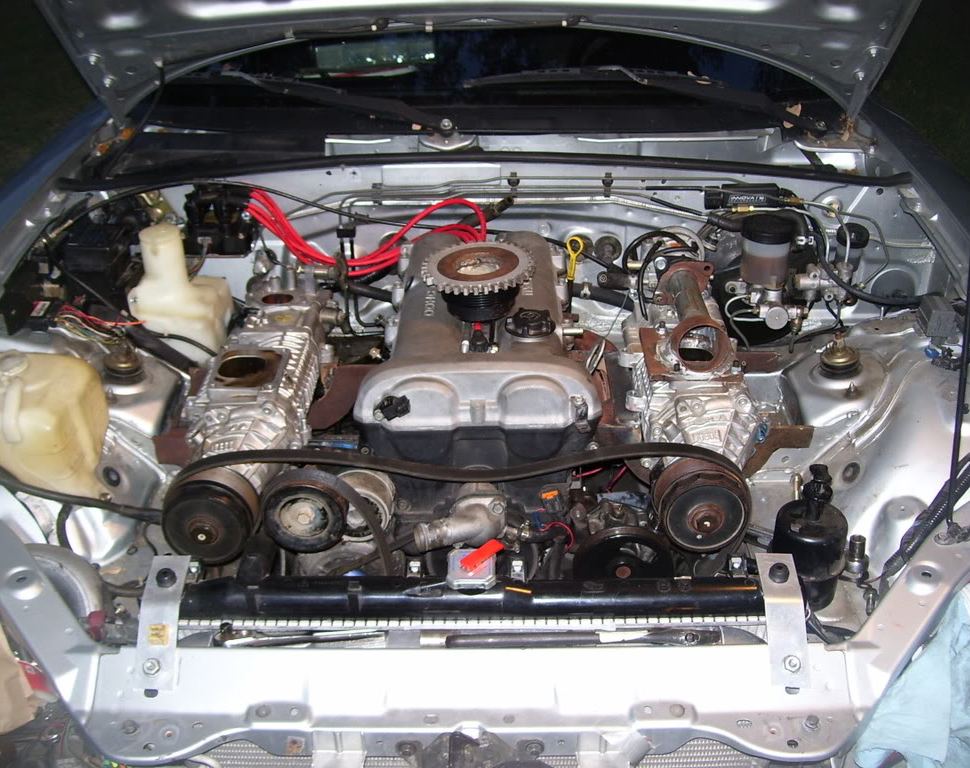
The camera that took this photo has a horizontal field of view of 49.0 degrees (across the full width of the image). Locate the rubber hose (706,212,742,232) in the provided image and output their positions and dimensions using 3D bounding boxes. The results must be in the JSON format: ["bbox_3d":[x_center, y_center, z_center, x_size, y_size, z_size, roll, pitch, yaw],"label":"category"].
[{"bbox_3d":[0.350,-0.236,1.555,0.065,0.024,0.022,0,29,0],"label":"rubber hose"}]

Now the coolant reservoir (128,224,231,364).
[{"bbox_3d":[-0.448,-0.132,1.552,0.150,0.195,0.140,0,29,0],"label":"coolant reservoir"}]

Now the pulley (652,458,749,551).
[{"bbox_3d":[0.247,0.142,1.221,0.102,0.100,0.050,0,29,0],"label":"pulley"}]

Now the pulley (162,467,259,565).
[{"bbox_3d":[-0.317,0.155,1.233,0.102,0.100,0.050,0,29,0],"label":"pulley"}]

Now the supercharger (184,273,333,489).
[{"bbox_3d":[-0.281,0.022,1.387,0.160,0.160,0.350,0,29,0],"label":"supercharger"}]

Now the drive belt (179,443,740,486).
[{"bbox_3d":[-0.035,0.092,1.208,0.640,0.048,0.020,0,29,0],"label":"drive belt"}]

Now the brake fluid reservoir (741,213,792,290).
[{"bbox_3d":[0.393,-0.184,1.487,0.070,0.086,0.070,0,29,0],"label":"brake fluid reservoir"}]

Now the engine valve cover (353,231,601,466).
[{"bbox_3d":[-0.009,-0.068,1.498,0.295,0.135,0.485,0,29,0],"label":"engine valve cover"}]

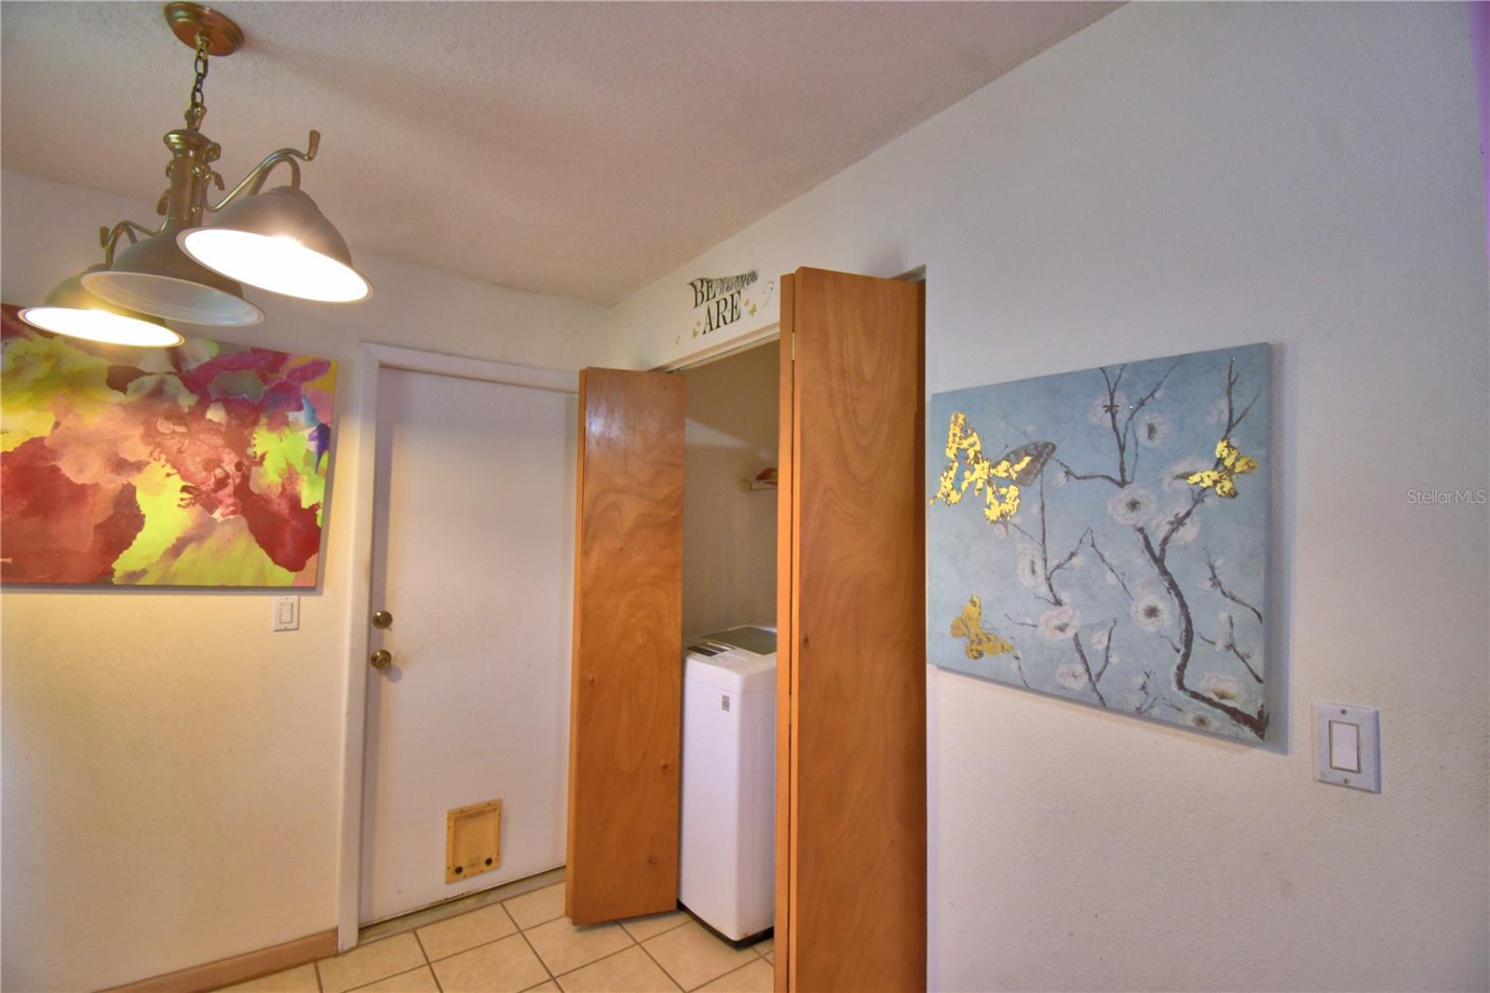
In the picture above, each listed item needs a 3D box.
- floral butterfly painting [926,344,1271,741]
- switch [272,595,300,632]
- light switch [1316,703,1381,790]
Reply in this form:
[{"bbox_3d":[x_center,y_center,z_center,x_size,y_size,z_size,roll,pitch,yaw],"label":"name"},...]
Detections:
[{"bbox_3d":[0.616,0.072,1.185,0.028,0.608,0.606,3,-2,-37],"label":"floral butterfly painting"},{"bbox_3d":[-1.575,0.402,2.132,0.071,0.116,0.008,2,-2,-35],"label":"switch"},{"bbox_3d":[0.850,0.354,0.879,0.008,0.115,0.070,3,-2,-37],"label":"light switch"}]

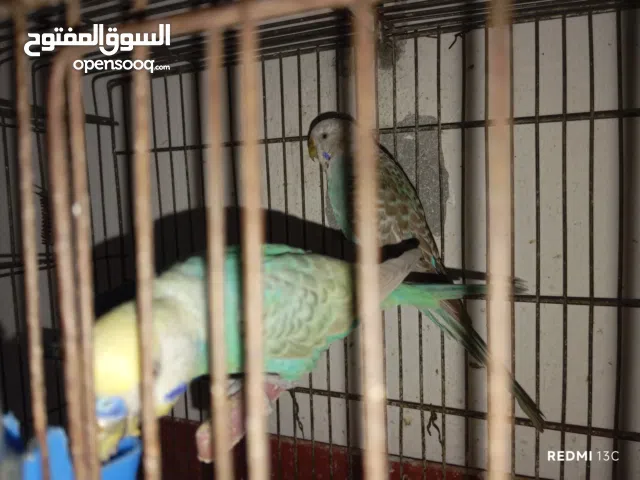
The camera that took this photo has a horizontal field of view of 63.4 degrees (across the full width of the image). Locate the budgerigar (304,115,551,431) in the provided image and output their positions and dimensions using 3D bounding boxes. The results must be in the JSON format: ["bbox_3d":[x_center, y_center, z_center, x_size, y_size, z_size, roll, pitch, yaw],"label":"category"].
[{"bbox_3d":[0.053,0.016,0.268,0.113,0.151,0.050,-1,3,12],"label":"budgerigar"}]

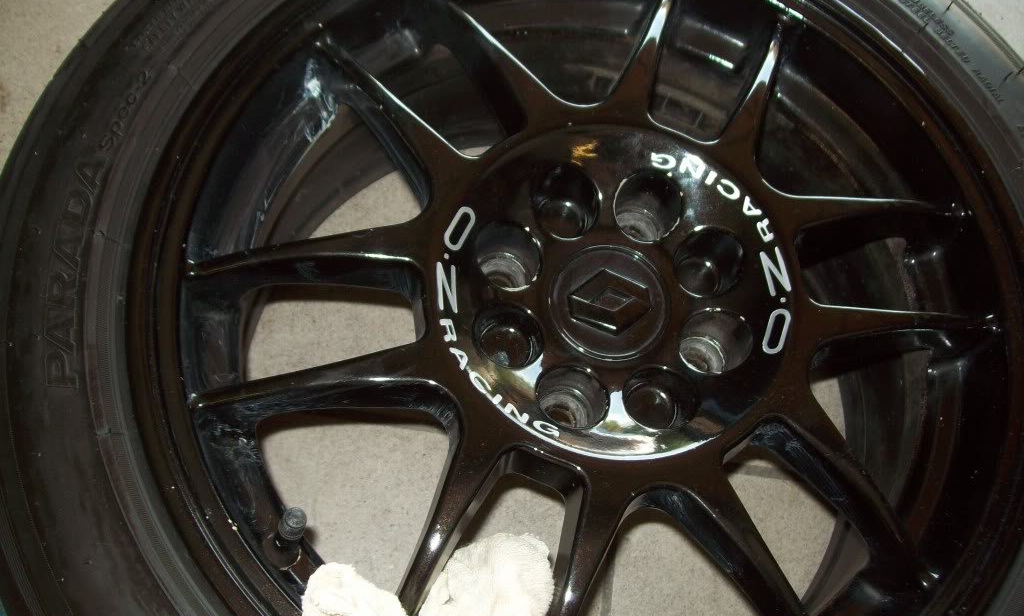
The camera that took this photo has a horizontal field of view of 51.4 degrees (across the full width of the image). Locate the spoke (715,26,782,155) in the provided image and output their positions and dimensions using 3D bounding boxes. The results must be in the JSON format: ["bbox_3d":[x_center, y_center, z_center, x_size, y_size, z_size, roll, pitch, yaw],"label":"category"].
[{"bbox_3d":[0.117,-0.104,0.532,0.022,0.032,0.096,23,61,1],"label":"spoke"}]

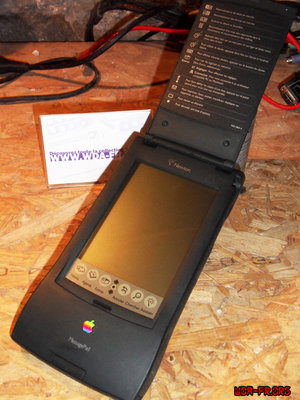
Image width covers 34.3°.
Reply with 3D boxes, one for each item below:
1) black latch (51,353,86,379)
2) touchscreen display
[{"bbox_3d":[-0.058,0.116,0.338,0.026,0.005,0.007,21,62,15],"label":"black latch"},{"bbox_3d":[-0.003,0.027,0.393,0.075,0.007,0.122,21,60,18],"label":"touchscreen display"}]

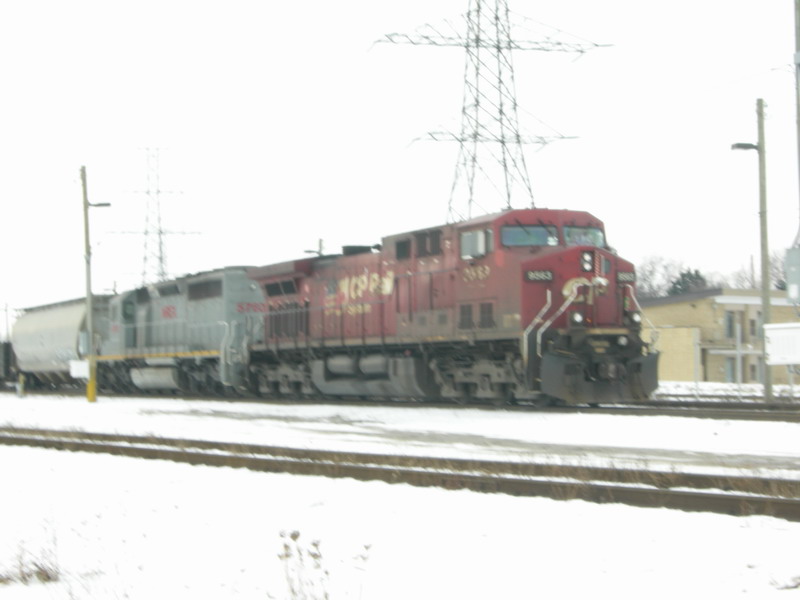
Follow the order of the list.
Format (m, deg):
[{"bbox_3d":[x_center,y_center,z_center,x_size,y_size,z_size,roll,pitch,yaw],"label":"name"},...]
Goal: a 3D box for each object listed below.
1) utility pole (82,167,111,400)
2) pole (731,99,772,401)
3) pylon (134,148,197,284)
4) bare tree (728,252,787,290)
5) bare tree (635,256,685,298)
[{"bbox_3d":[-10.330,-0.523,58.897,0.950,8.050,0.270,0,-2,-20],"label":"utility pole"},{"bbox_3d":[9.190,-1.292,45.217,1.020,8.000,0.260,0,-2,-20],"label":"pole"},{"bbox_3d":[-38.913,-5.654,274.296,15.300,36.700,8.000,0,-2,-16],"label":"pylon"},{"bbox_3d":[33.084,1.161,159.787,5.800,11.100,5.800,-1,-2,0],"label":"bare tree"},{"bbox_3d":[23.759,1.430,159.791,6.200,10.900,6.200,-1,-2,0],"label":"bare tree"}]

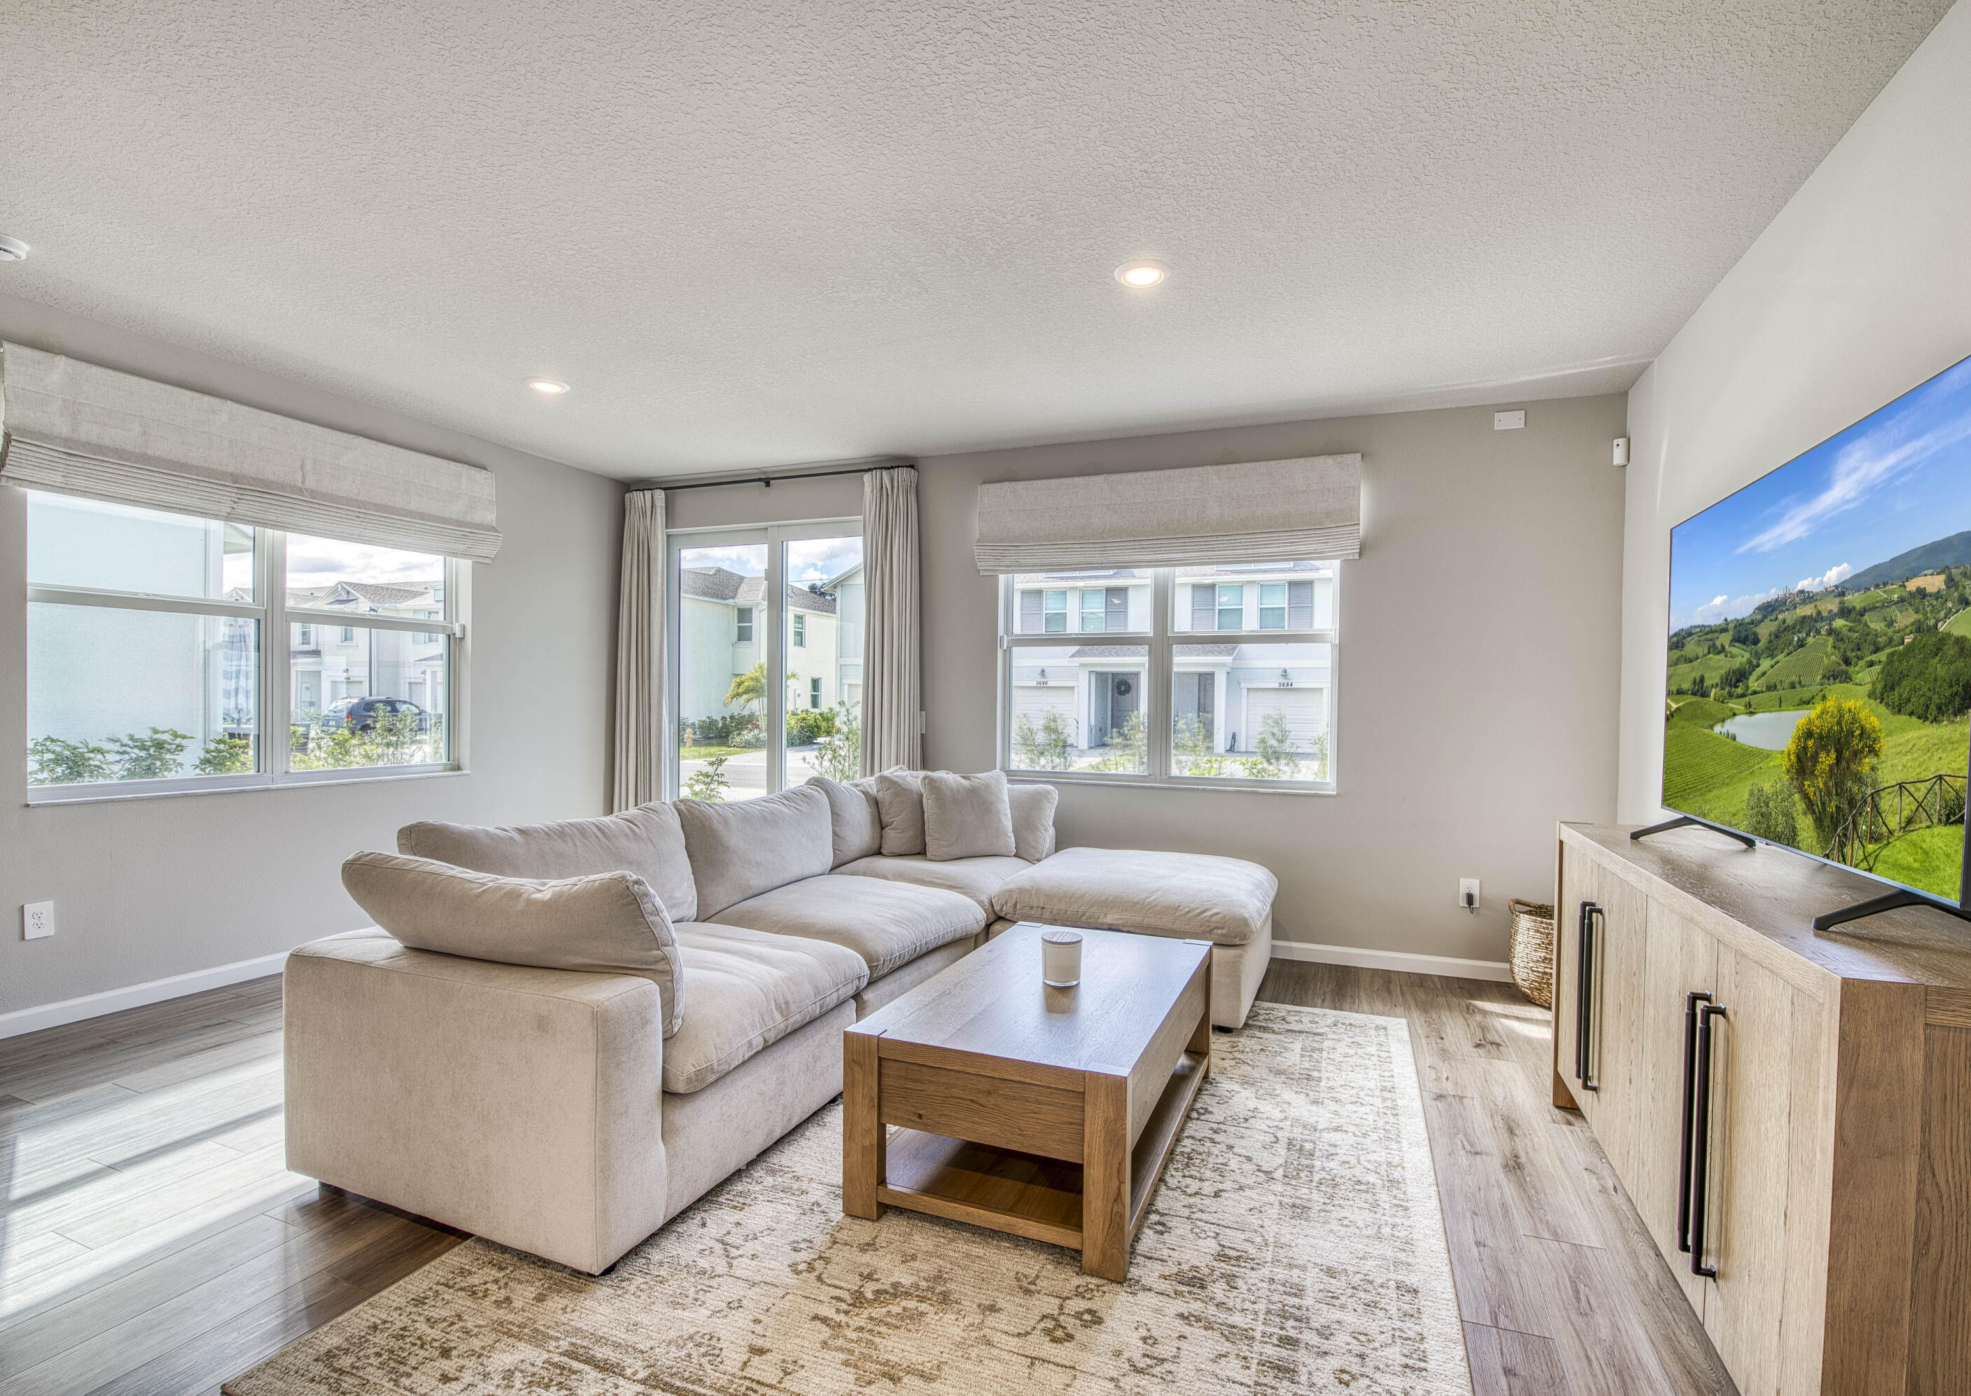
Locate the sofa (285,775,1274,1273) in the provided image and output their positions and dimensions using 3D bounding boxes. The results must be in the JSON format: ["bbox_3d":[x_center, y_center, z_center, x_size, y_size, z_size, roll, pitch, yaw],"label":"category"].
[{"bbox_3d":[-0.216,0.851,3.353,2.330,0.925,3.140,1,0,22],"label":"sofa"}]

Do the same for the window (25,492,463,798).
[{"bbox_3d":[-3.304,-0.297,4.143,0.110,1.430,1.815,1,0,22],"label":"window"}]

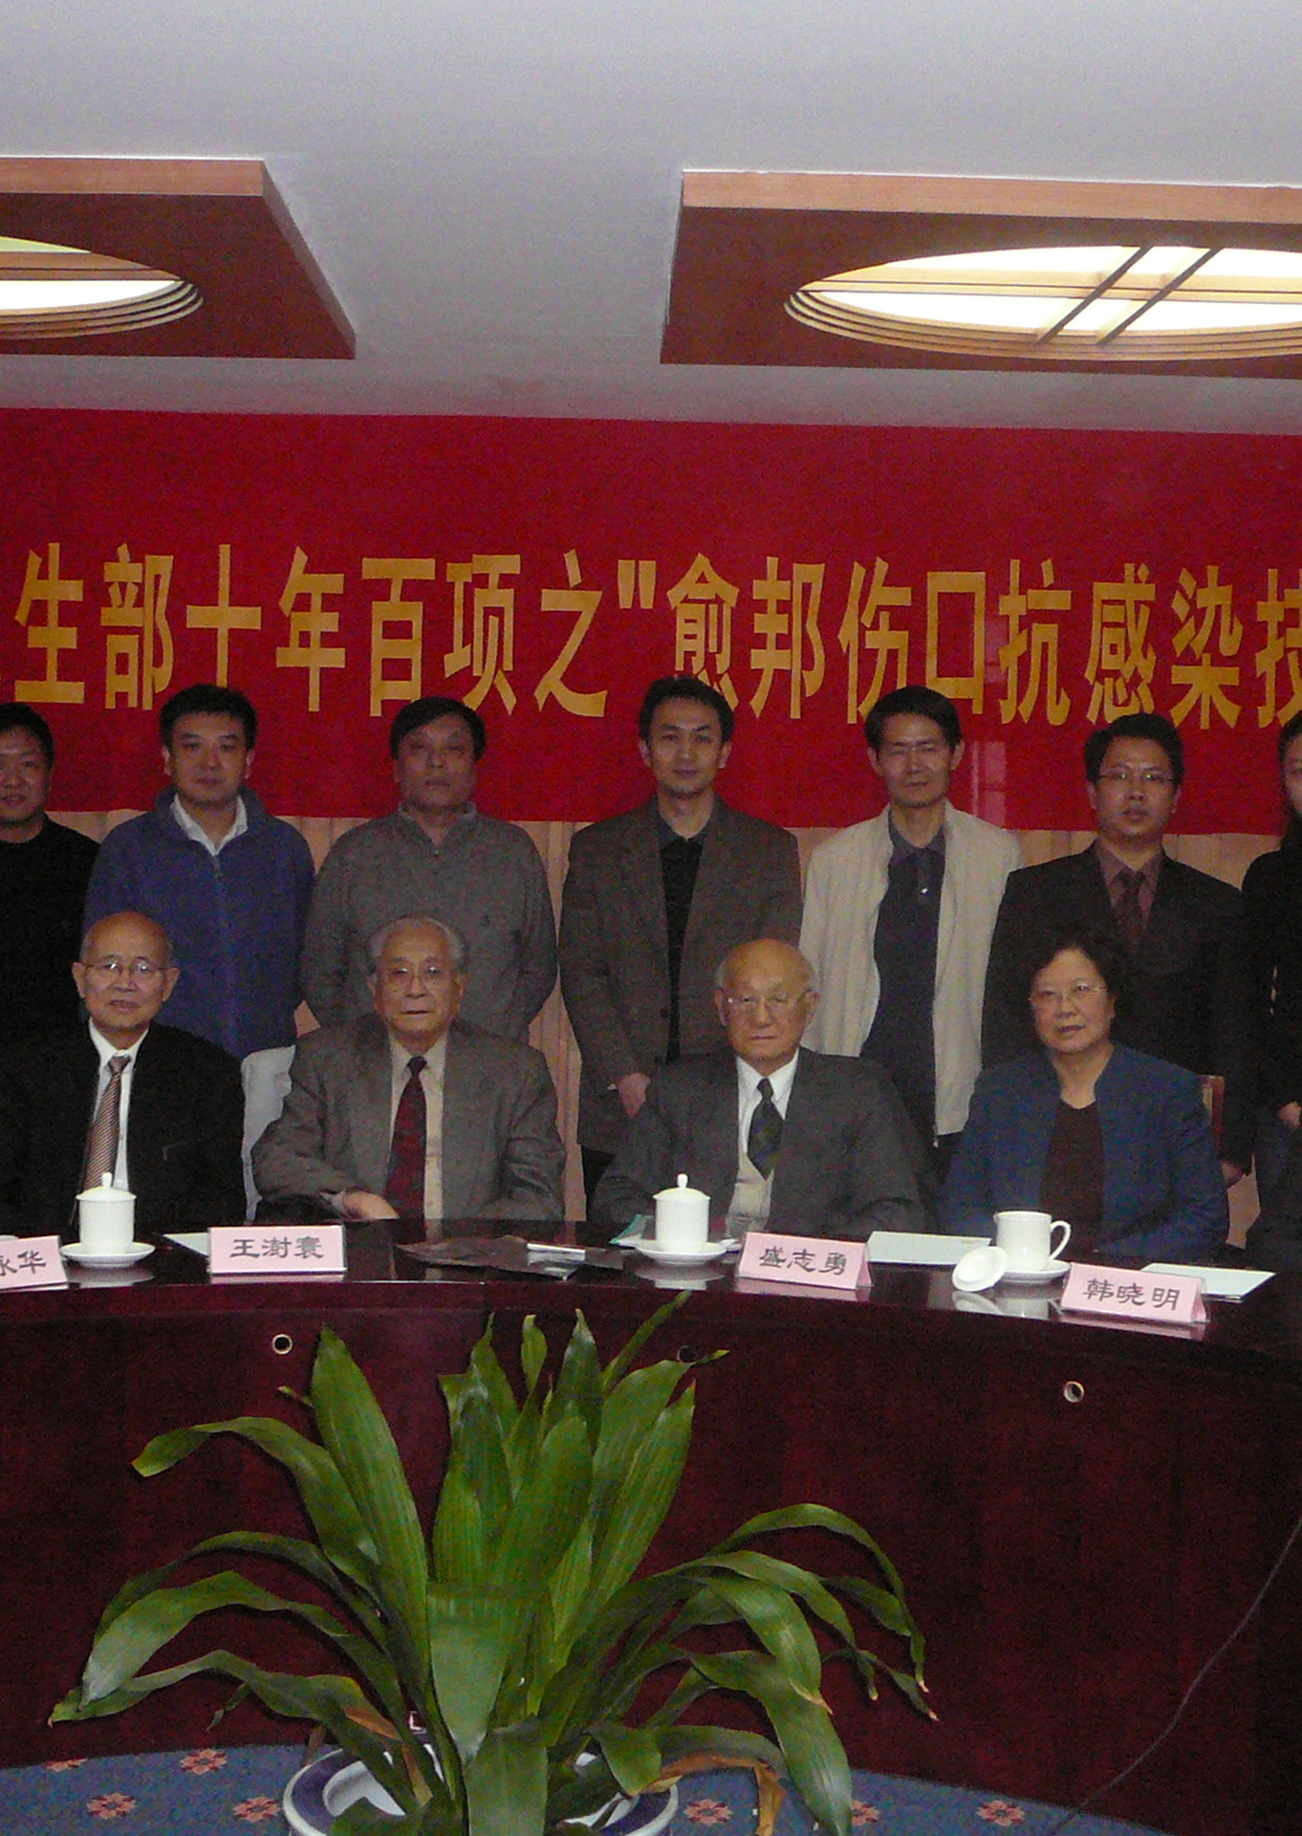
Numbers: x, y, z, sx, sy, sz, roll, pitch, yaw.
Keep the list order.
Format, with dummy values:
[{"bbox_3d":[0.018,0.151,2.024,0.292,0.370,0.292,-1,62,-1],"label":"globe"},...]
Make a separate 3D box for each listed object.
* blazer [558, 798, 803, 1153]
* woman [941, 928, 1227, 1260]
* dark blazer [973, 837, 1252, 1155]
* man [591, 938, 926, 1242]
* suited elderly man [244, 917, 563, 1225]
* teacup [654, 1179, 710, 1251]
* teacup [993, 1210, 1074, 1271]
[{"bbox_3d":[0.059,0.120,5.812,0.490,0.720,0.290,1,2,-1],"label":"blazer"},{"bbox_3d":[0.743,0.663,5.037,0.510,1.265,0.700,2,3,16],"label":"woman"},{"bbox_3d":[0.935,0.224,5.800,0.540,0.740,0.300,1,3,7],"label":"dark blazer"},{"bbox_3d":[0.165,0.657,4.955,0.580,1.240,0.740,1,2,7],"label":"man"},{"bbox_3d":[-0.436,0.633,4.996,0.550,1.260,0.740,1,2,-5],"label":"suited elderly man"},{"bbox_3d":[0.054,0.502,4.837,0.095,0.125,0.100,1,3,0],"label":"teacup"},{"bbox_3d":[0.586,0.499,4.444,0.115,0.087,0.083,1,2,7],"label":"teacup"}]

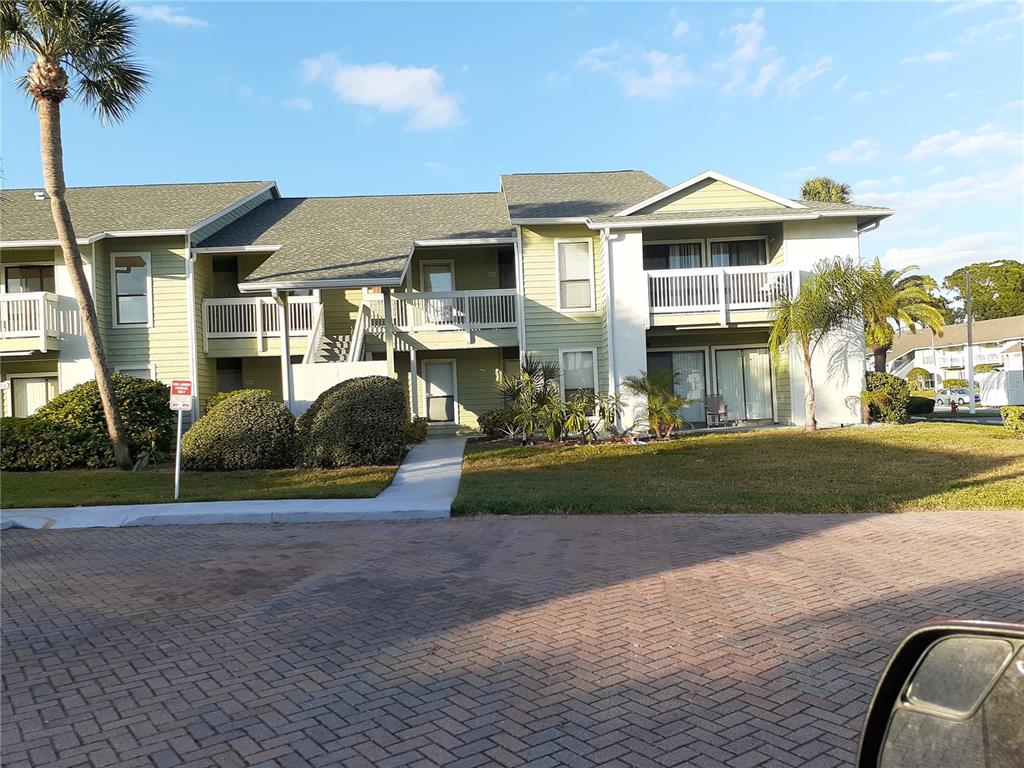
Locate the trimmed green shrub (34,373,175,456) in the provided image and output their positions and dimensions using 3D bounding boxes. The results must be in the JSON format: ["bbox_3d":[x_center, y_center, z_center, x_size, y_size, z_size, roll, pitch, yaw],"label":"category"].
[{"bbox_3d":[-10.511,0.871,20.689,3.400,2.315,2.600,-2,-1,-2],"label":"trimmed green shrub"}]

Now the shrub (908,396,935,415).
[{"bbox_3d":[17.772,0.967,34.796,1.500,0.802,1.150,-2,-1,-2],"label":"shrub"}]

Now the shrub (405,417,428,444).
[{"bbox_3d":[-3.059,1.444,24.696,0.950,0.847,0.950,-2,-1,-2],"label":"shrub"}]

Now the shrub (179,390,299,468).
[{"bbox_3d":[-5.820,0.981,17.092,2.350,1.664,2.200,-2,-1,-2],"label":"shrub"}]

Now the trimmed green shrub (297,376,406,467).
[{"bbox_3d":[-3.417,0.784,17.091,2.300,1.871,2.250,-2,-1,-2],"label":"trimmed green shrub"}]

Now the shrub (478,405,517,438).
[{"bbox_3d":[-0.393,1.179,24.595,1.200,1.065,1.150,-2,-1,-2],"label":"shrub"}]

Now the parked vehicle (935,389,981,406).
[{"bbox_3d":[41.029,1.199,73.493,1.800,1.480,4.600,-2,-1,-19],"label":"parked vehicle"}]

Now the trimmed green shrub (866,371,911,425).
[{"bbox_3d":[10.600,0.383,22.593,1.330,1.474,1.350,-2,-1,-2],"label":"trimmed green shrub"}]

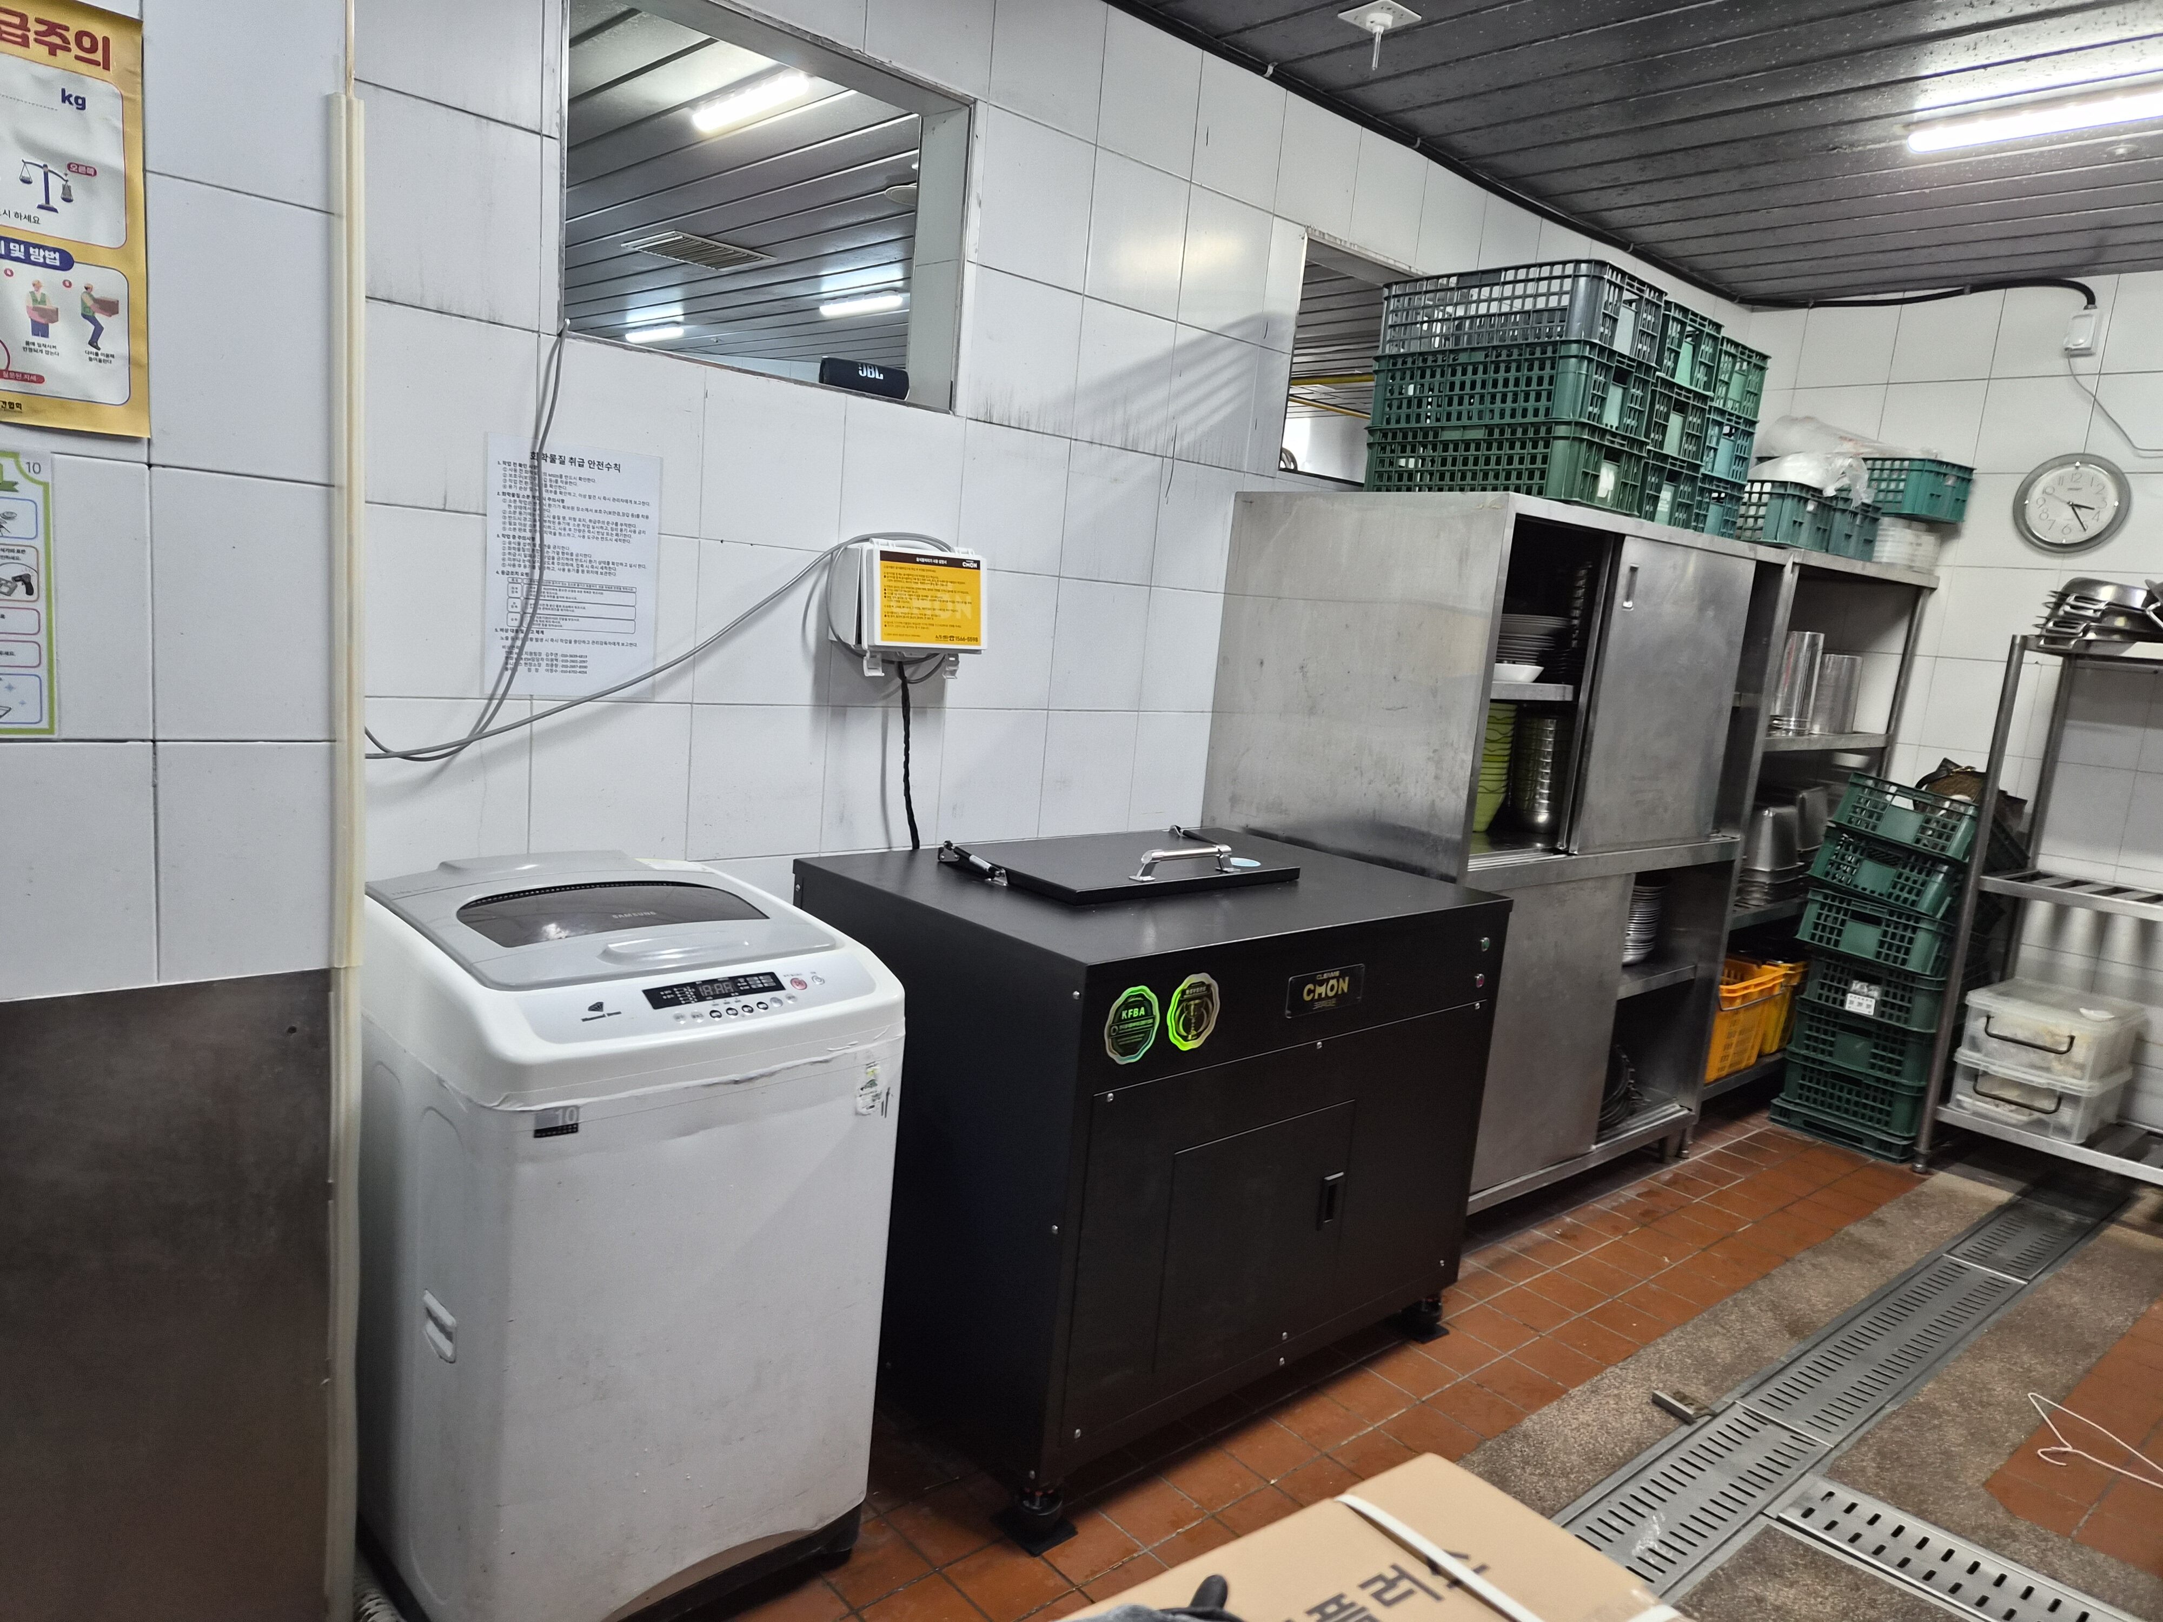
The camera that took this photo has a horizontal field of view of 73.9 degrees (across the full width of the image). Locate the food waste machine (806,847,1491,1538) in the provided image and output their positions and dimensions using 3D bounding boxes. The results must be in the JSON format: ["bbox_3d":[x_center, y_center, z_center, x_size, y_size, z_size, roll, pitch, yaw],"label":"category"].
[{"bbox_3d":[0.126,0.595,2.931,1.218,1.008,0.814,-3,12,-44],"label":"food waste machine"}]

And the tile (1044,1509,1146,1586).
[{"bbox_3d":[-0.002,1.190,2.333,0.150,0.010,0.150,-3,12,-42],"label":"tile"}]

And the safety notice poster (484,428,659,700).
[{"bbox_3d":[-0.877,-0.413,2.498,0.310,0.432,0.004,-3,12,-43],"label":"safety notice poster"}]

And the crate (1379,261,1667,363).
[{"bbox_3d":[1.043,-1.160,3.432,0.360,0.180,0.550,-3,12,-44],"label":"crate"}]

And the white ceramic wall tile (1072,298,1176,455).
[{"bbox_3d":[0.099,-0.985,3.283,0.297,0.302,0.010,-3,11,-43],"label":"white ceramic wall tile"}]

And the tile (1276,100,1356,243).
[{"bbox_3d":[0.585,-1.594,3.565,0.293,0.285,0.010,-3,11,-43],"label":"tile"}]

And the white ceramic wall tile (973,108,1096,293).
[{"bbox_3d":[-0.093,-1.285,3.047,0.300,0.300,0.010,-3,12,-43],"label":"white ceramic wall tile"}]

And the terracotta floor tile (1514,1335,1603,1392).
[{"bbox_3d":[1.014,1.180,3.069,0.151,0.010,0.151,-3,12,-42],"label":"terracotta floor tile"}]

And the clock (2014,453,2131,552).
[{"bbox_3d":[3.110,-0.965,4.515,0.045,0.311,0.311,-3,12,-43],"label":"clock"}]

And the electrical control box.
[{"bbox_3d":[-0.345,-0.406,2.905,0.285,0.225,0.150,-3,12,-43],"label":"electrical control box"}]

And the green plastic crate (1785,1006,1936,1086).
[{"bbox_3d":[2.635,0.716,4.716,0.530,0.168,0.365,-3,12,-43],"label":"green plastic crate"}]

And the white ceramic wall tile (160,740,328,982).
[{"bbox_3d":[-0.985,0.062,1.708,0.195,0.292,0.010,-3,12,-43],"label":"white ceramic wall tile"}]

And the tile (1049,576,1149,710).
[{"bbox_3d":[0.046,-0.389,3.364,0.299,0.299,0.010,-3,12,-44],"label":"tile"}]

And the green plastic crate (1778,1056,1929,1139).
[{"bbox_3d":[2.632,0.887,4.750,0.540,0.175,0.390,-3,12,-44],"label":"green plastic crate"}]

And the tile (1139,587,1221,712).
[{"bbox_3d":[0.263,-0.395,3.573,0.297,0.302,0.010,-3,11,-43],"label":"tile"}]

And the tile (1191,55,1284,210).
[{"bbox_3d":[0.376,-1.606,3.418,0.300,0.300,0.010,-3,12,-43],"label":"tile"}]

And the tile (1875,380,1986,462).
[{"bbox_3d":[2.796,-1.258,4.740,0.010,0.296,0.293,-3,11,-43],"label":"tile"}]

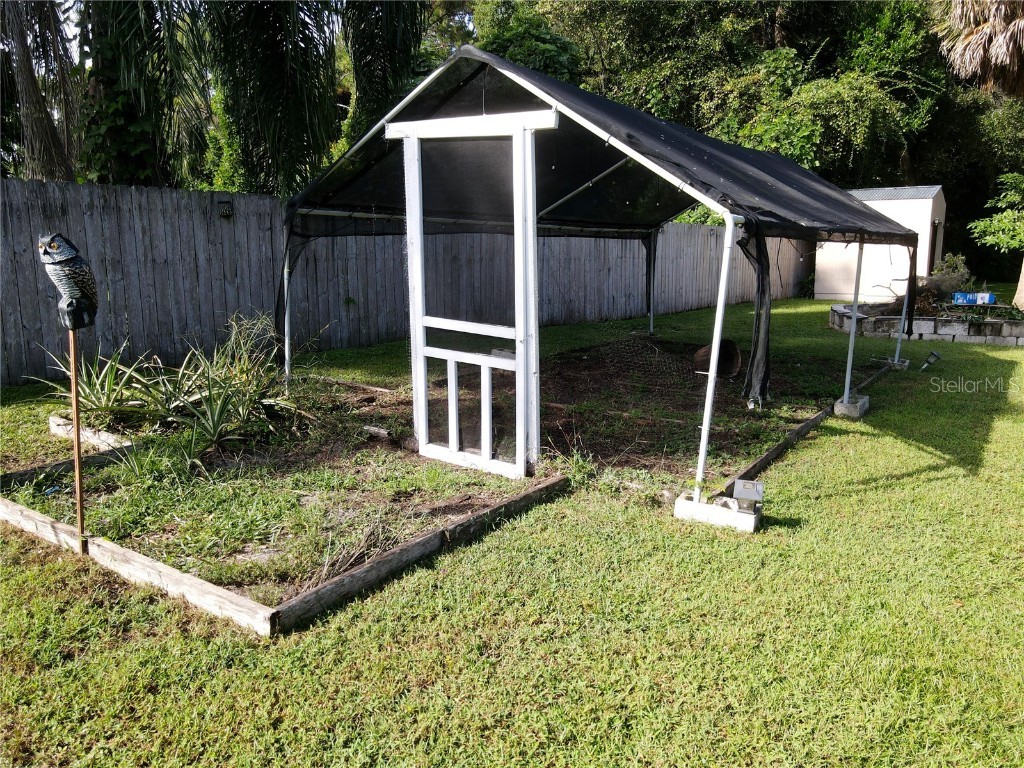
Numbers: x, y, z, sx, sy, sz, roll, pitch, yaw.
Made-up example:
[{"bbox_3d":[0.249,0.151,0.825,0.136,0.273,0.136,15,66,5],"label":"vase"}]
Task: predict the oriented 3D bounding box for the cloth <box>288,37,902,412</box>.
[{"bbox_3d":[1.547,-1.421,6.958,3.502,2.142,6.386,9,14,35],"label":"cloth"}]

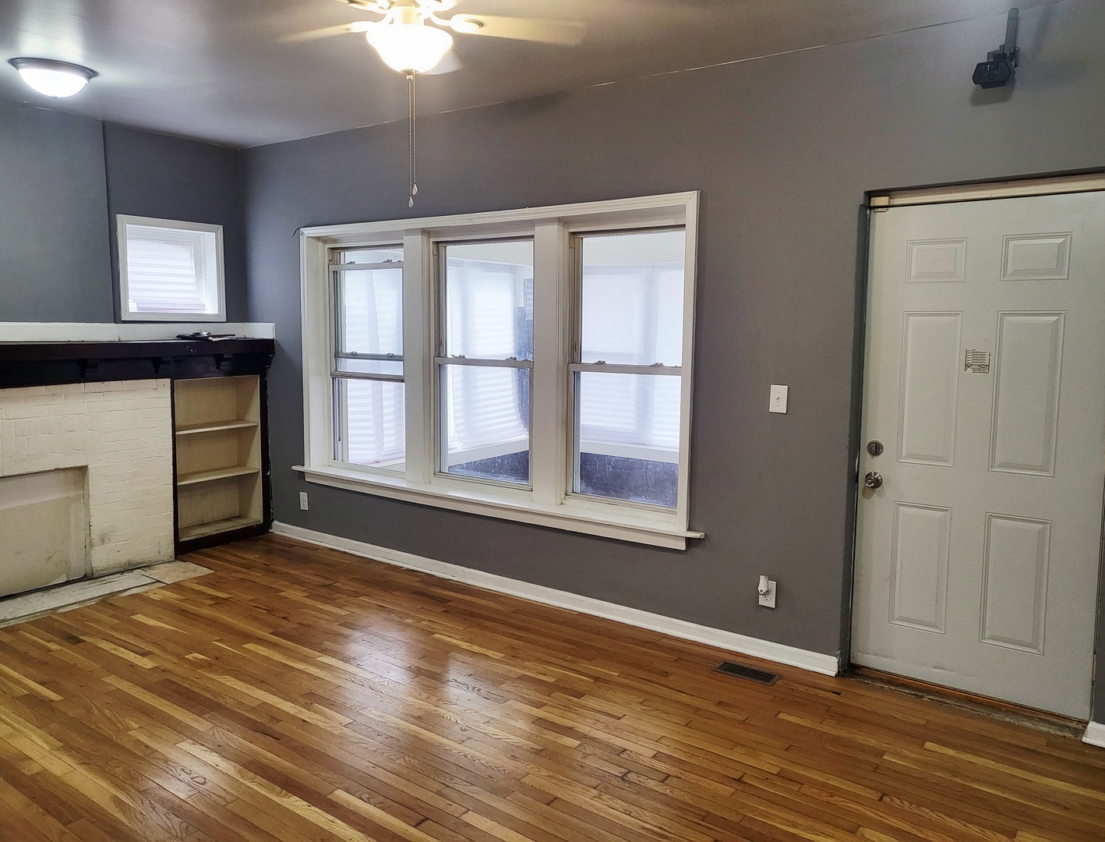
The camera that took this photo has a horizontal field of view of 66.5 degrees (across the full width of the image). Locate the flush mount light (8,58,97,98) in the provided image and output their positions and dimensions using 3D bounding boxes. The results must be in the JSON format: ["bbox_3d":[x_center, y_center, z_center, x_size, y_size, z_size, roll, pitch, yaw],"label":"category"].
[{"bbox_3d":[-2.325,-1.578,3.938,0.370,0.138,0.370,5,8,36],"label":"flush mount light"}]

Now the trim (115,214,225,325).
[{"bbox_3d":[-2.535,-0.993,5.606,0.130,0.657,0.735,5,8,36],"label":"trim"}]

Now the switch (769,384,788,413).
[{"bbox_3d":[1.013,-0.096,3.774,0.078,0.123,0.016,5,8,36],"label":"switch"}]

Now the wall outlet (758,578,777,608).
[{"bbox_3d":[0.994,0.796,3.891,0.078,0.124,0.016,5,8,36],"label":"wall outlet"}]

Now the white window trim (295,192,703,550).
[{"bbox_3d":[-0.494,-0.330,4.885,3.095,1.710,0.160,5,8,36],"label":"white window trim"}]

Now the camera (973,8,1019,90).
[{"bbox_3d":[1.623,-1.370,3.091,0.130,0.290,0.130,4,8,28],"label":"camera"}]

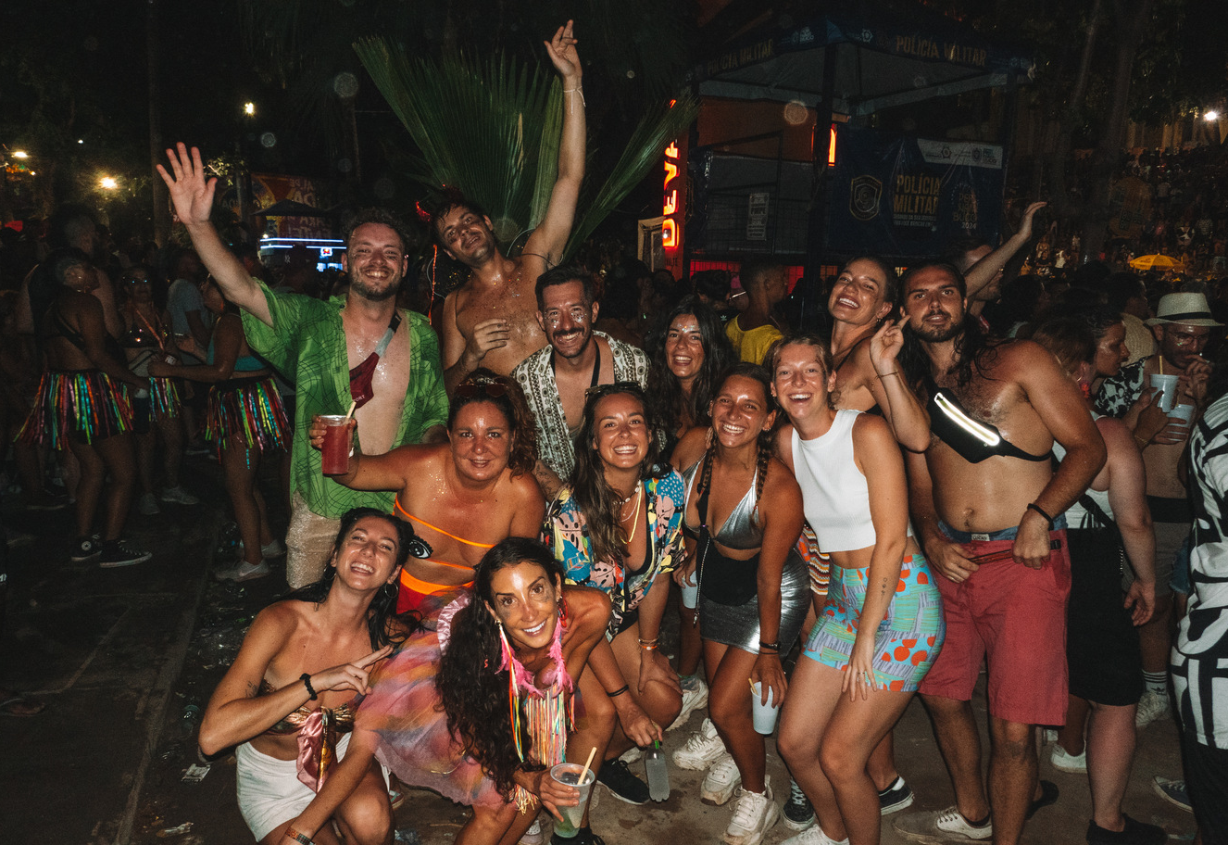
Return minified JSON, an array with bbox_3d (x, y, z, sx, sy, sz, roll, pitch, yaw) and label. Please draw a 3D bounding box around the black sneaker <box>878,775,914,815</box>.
[{"bbox_3d":[0.843,1.164,2.730,0.265,0.095,0.100,-5,12,-34],"label":"black sneaker"}]

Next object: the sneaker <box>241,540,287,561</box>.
[{"bbox_3d":[-1.944,0.693,4.842,0.265,0.105,0.095,-1,9,-17],"label":"sneaker"}]

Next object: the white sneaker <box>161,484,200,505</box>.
[{"bbox_3d":[-2.903,0.487,5.885,0.275,0.110,0.100,3,10,11],"label":"white sneaker"}]

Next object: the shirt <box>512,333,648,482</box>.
[{"bbox_3d":[-0.080,0.060,2.620,0.460,0.620,0.320,1,23,-2],"label":"shirt"}]

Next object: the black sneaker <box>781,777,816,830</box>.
[{"bbox_3d":[0.550,1.107,2.683,0.100,0.110,0.270,3,9,5],"label":"black sneaker"}]

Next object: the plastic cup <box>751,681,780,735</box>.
[{"bbox_3d":[0.390,0.737,2.270,0.074,0.122,0.074,2,9,0],"label":"plastic cup"}]

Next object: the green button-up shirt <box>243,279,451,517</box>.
[{"bbox_3d":[-0.806,-0.055,2.640,0.600,0.700,0.320,-1,10,-14],"label":"green button-up shirt"}]

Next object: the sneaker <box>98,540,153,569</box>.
[{"bbox_3d":[-2.616,0.689,4.705,0.100,0.110,0.275,9,11,38],"label":"sneaker"}]

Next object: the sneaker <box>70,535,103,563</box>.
[{"bbox_3d":[-2.857,0.683,4.833,0.270,0.140,0.100,-7,13,-40],"label":"sneaker"}]

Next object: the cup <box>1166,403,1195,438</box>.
[{"bbox_3d":[1.932,-0.003,3.000,0.075,0.122,0.075,2,9,0],"label":"cup"}]

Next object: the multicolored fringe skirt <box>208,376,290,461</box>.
[{"bbox_3d":[-1.928,-0.047,4.650,0.420,0.400,0.420,2,9,3],"label":"multicolored fringe skirt"}]

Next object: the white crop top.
[{"bbox_3d":[0.593,0.145,2.220,0.310,0.345,0.225,-1,22,41],"label":"white crop top"}]

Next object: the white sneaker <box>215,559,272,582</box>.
[{"bbox_3d":[-1.934,0.770,4.578,0.275,0.100,0.100,-3,11,-25],"label":"white sneaker"}]

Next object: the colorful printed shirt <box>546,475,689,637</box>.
[{"bbox_3d":[-0.015,0.365,2.420,0.410,0.480,0.300,0,28,-7],"label":"colorful printed shirt"}]

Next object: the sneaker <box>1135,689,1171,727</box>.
[{"bbox_3d":[2.042,1.071,3.364,0.290,0.120,0.110,-6,12,-37],"label":"sneaker"}]

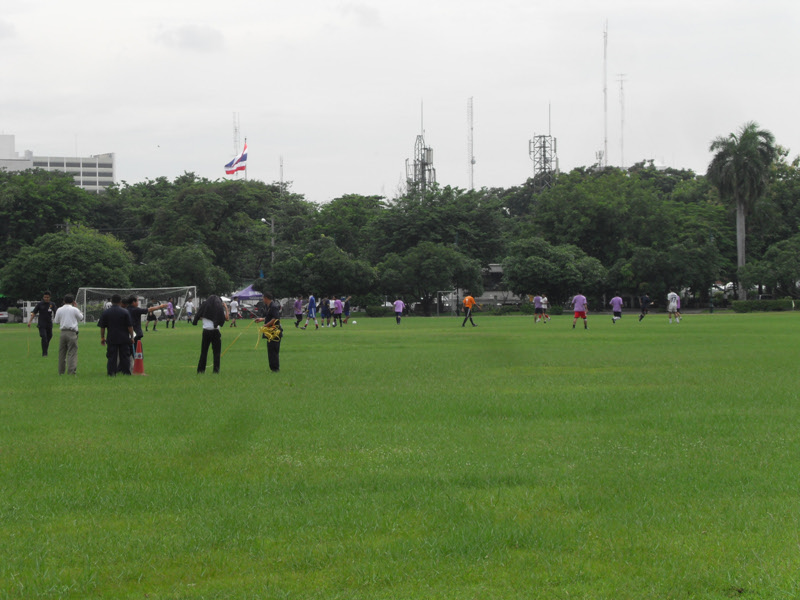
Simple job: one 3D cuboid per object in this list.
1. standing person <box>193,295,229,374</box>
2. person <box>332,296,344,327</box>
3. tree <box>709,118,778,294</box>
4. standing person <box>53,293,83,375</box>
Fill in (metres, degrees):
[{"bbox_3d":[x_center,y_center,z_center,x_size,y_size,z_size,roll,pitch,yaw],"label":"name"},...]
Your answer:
[{"bbox_3d":[-3.997,0.735,49.800,0.720,1.690,0.500,-1,0,0],"label":"standing person"},{"bbox_3d":[-3.222,0.613,122.500,0.550,1.640,0.550,-1,0,-41],"label":"person"},{"bbox_3d":[28.539,-6.961,197.000,5.800,15.800,5.800,-1,0,0],"label":"tree"},{"bbox_3d":[-6.898,0.736,49.200,0.570,1.700,0.420,-1,0,14],"label":"standing person"}]

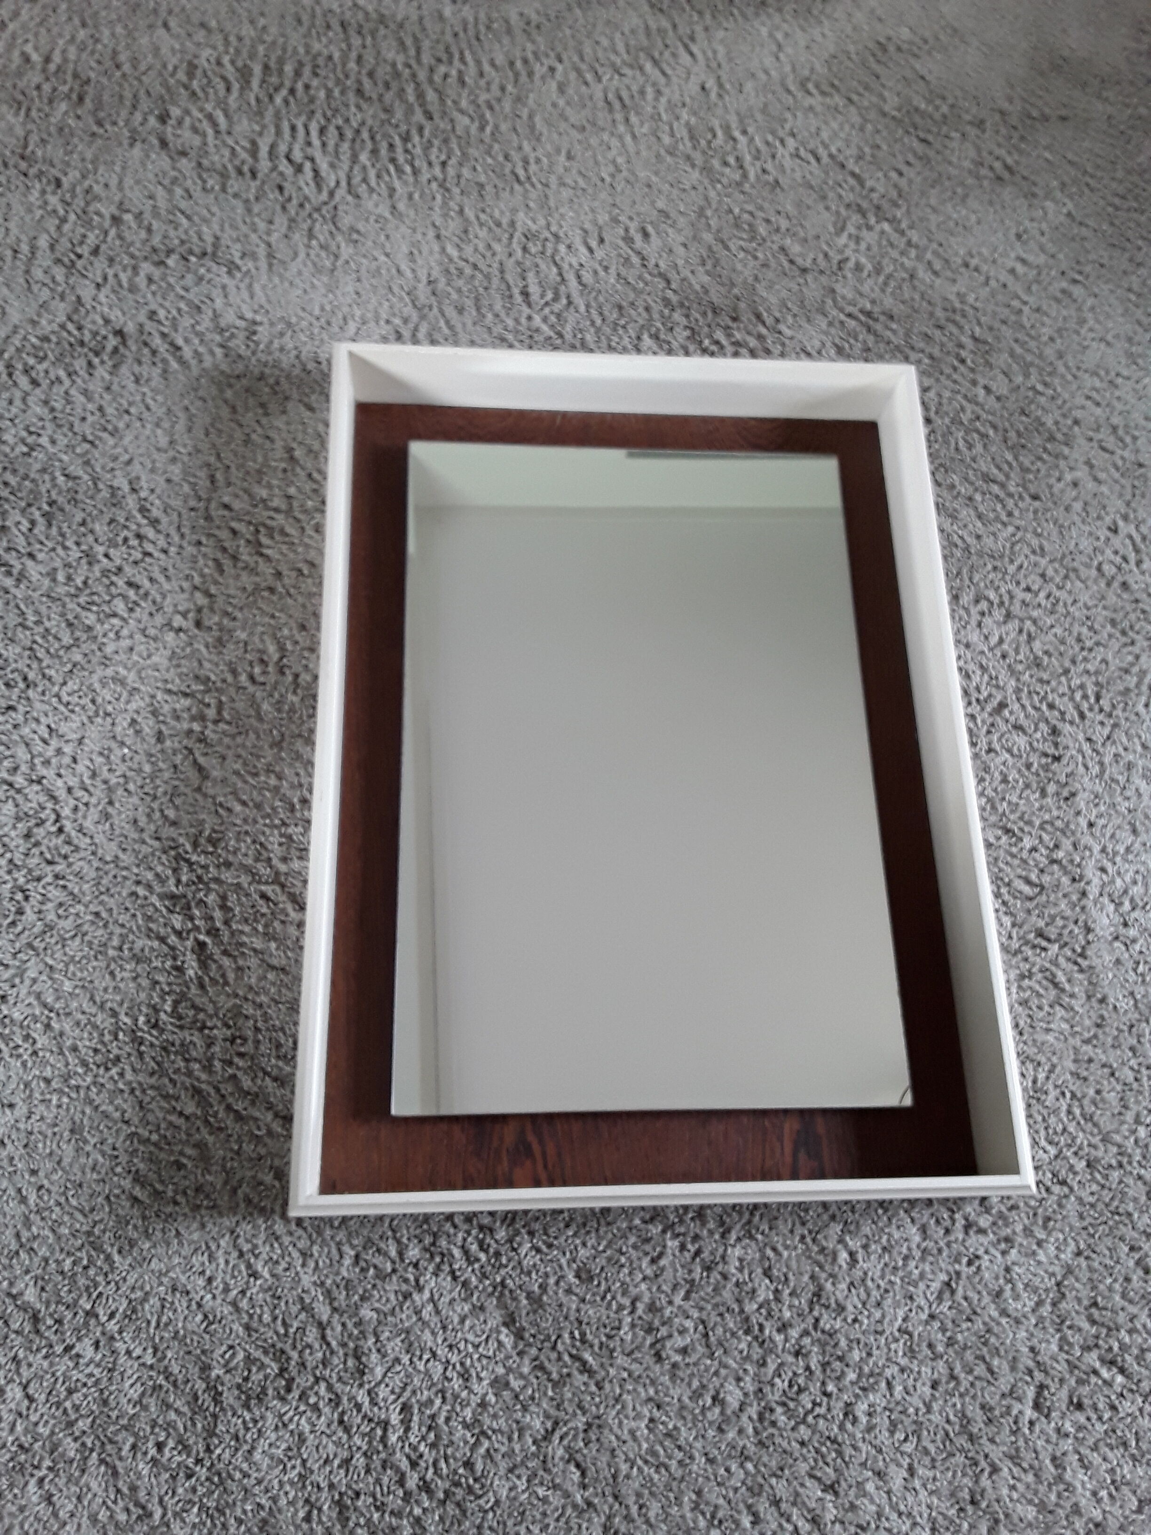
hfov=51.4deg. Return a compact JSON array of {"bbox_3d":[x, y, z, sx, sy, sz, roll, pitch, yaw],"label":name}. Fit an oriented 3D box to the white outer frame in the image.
[{"bbox_3d":[0.065,-0.021,1.164,0.617,0.098,0.840,0,70,-5],"label":"white outer frame"}]

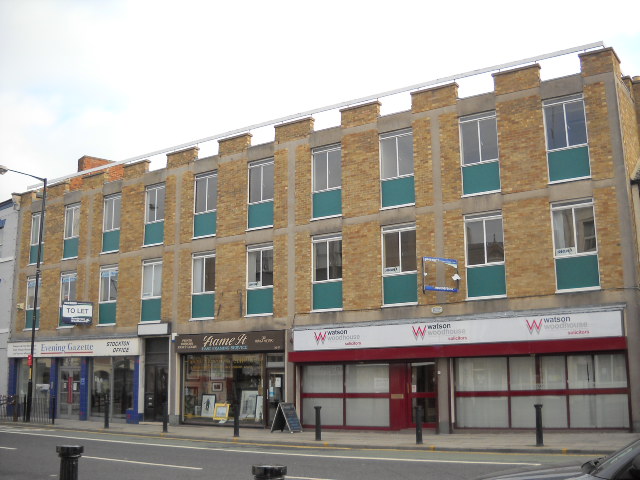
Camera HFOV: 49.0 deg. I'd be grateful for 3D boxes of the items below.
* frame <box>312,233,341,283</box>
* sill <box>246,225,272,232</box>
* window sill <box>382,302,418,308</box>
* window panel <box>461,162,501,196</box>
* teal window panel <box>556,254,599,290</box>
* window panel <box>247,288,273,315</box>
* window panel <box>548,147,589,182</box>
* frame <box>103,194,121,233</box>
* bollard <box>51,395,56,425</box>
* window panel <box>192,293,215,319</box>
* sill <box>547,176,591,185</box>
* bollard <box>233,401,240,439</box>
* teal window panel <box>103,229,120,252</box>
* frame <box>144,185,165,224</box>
[{"bbox_3d":[0.234,0.590,21.897,1.110,1.470,0.100,-8,-14,32],"label":"frame"},{"bbox_3d":[-2.198,-0.440,25.729,1.259,0.065,0.140,-8,-14,32],"label":"sill"},{"bbox_3d":[2.317,1.862,20.174,1.160,0.080,0.150,-8,-14,32],"label":"window sill"},{"bbox_3d":[4.707,-1.807,20.476,1.130,0.880,0.060,-8,-14,33],"label":"window panel"},{"bbox_3d":[7.048,0.912,19.221,1.181,0.905,0.050,-8,-14,32],"label":"teal window panel"},{"bbox_3d":[-2.063,2.128,24.196,1.130,0.880,0.060,-8,-14,33],"label":"window panel"},{"bbox_3d":[6.461,-1.970,18.236,1.070,0.820,0.060,-8,-14,32],"label":"window panel"},{"bbox_3d":[-9.013,-1.174,30.621,1.220,1.689,0.080,-8,-14,32],"label":"frame"},{"bbox_3d":[-9.522,6.086,25.124,0.160,1.000,0.160,-8,-14,33],"label":"bollard"},{"bbox_3d":[-4.035,2.299,24.414,1.070,0.820,0.060,-8,-14,32],"label":"window panel"},{"bbox_3d":[7.011,-1.679,19.702,1.259,0.065,0.140,-8,-14,32],"label":"sill"},{"bbox_3d":[-2.483,5.461,21.149,0.225,0.960,0.225,0,-12,0],"label":"bollard"},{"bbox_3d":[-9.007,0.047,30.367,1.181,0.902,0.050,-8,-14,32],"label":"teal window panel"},{"bbox_3d":[-6.224,-1.359,26.656,1.110,1.470,0.100,-8,-14,32],"label":"frame"}]

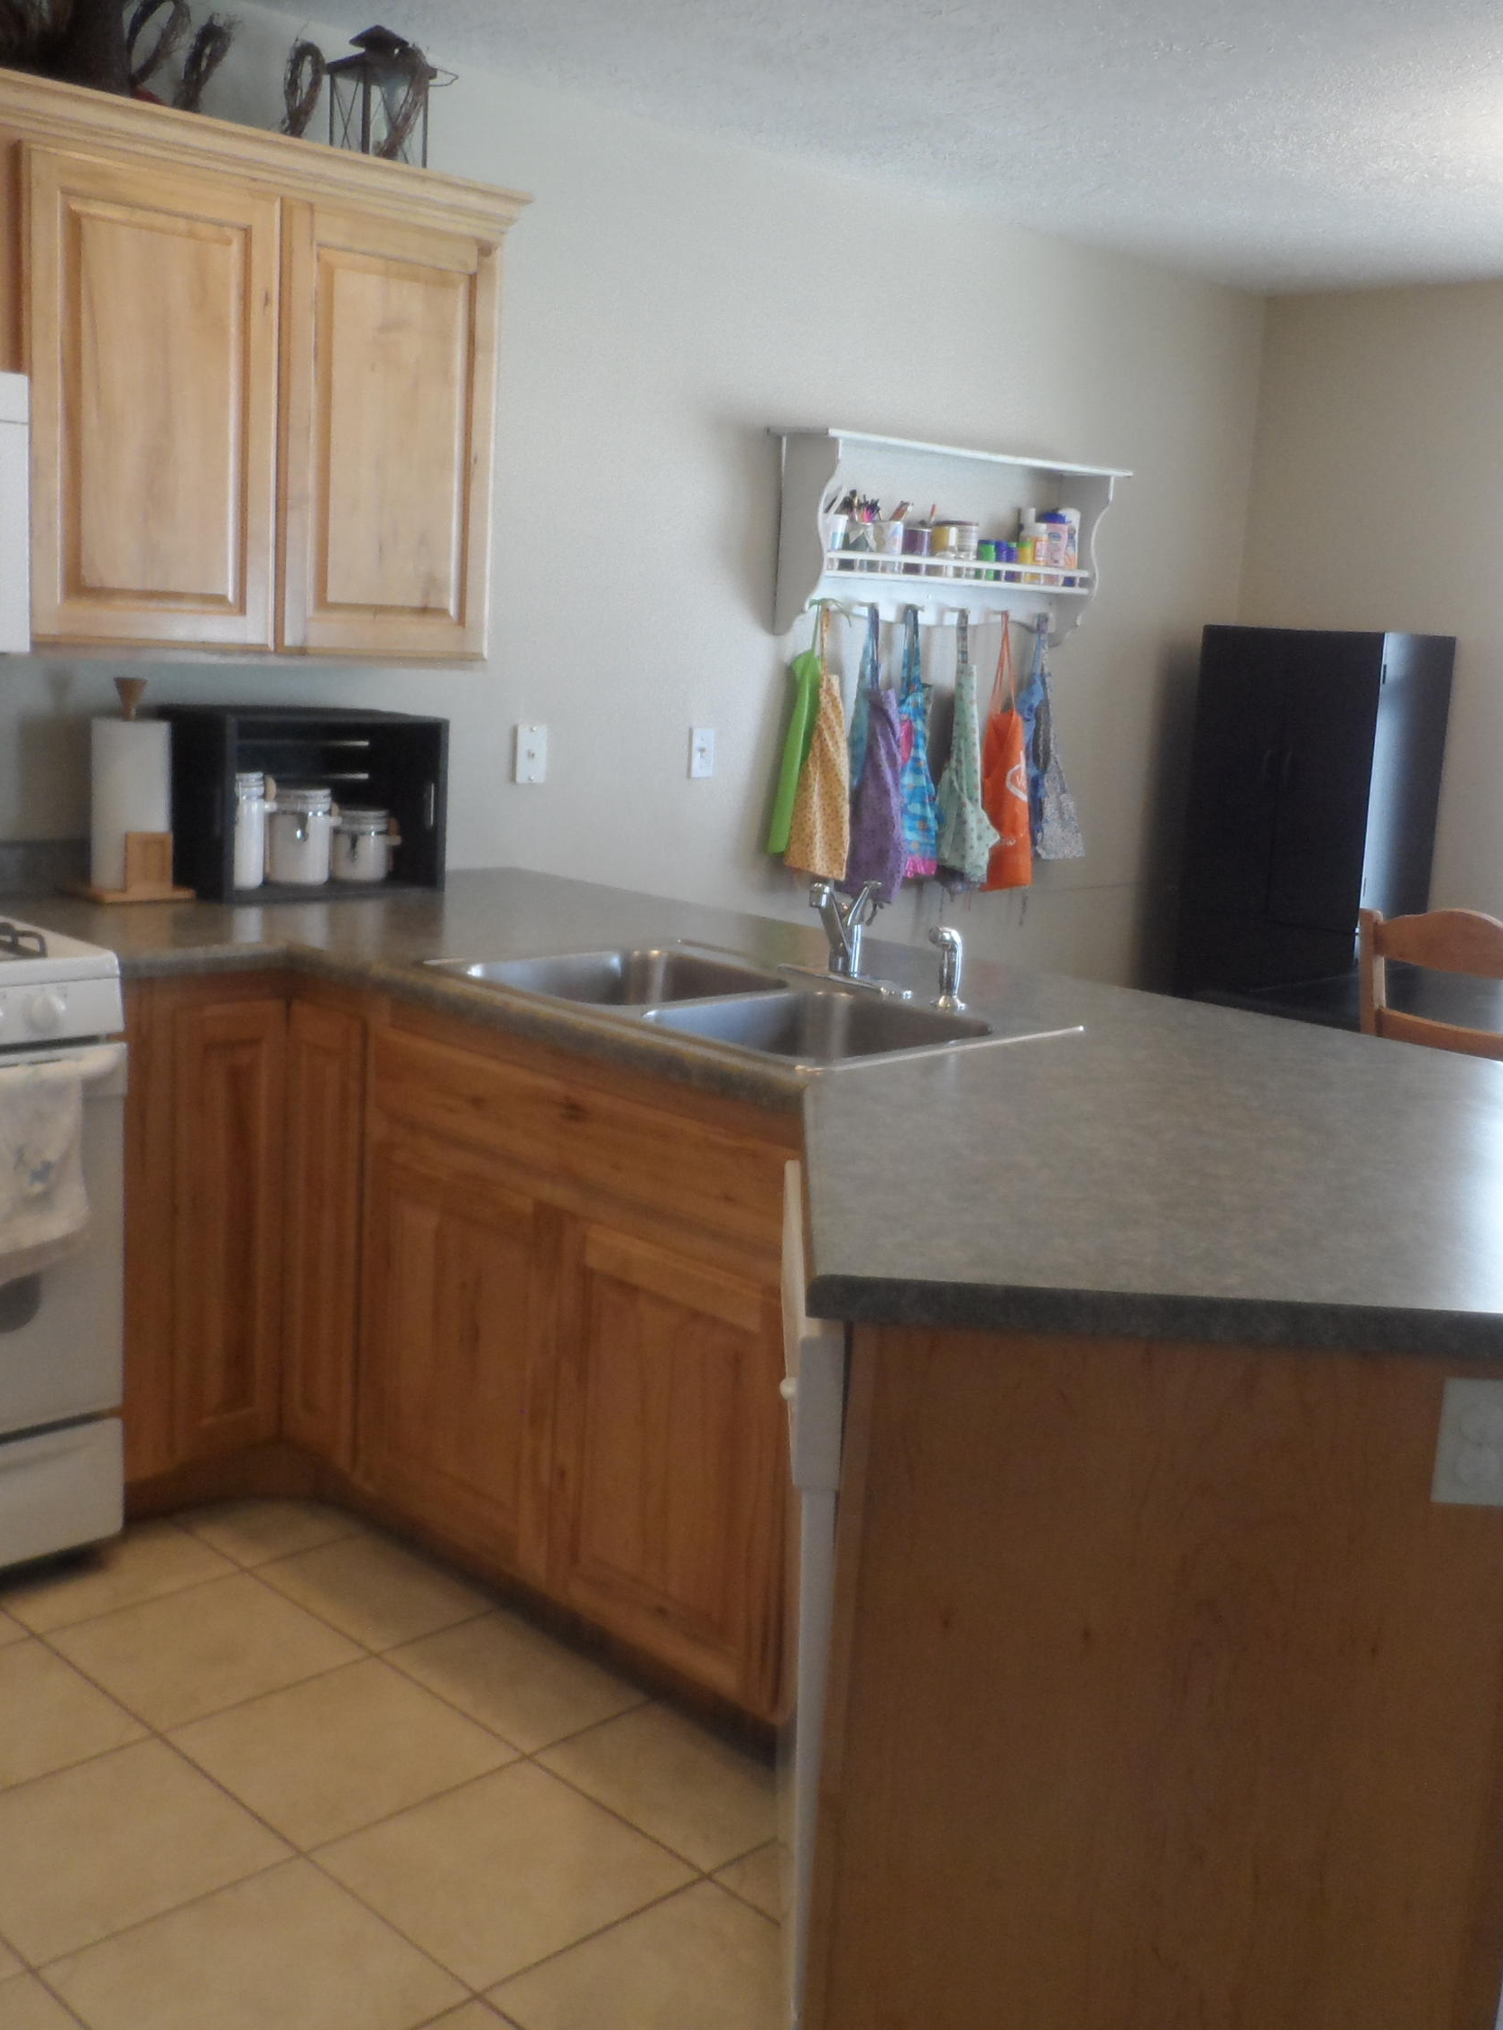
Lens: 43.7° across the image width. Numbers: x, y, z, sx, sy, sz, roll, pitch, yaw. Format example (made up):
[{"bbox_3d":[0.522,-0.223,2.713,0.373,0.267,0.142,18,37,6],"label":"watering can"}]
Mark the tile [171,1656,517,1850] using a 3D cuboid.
[{"bbox_3d":[-0.543,0.977,2.500,0.330,0.010,0.330,-6,14,-44],"label":"tile"}]

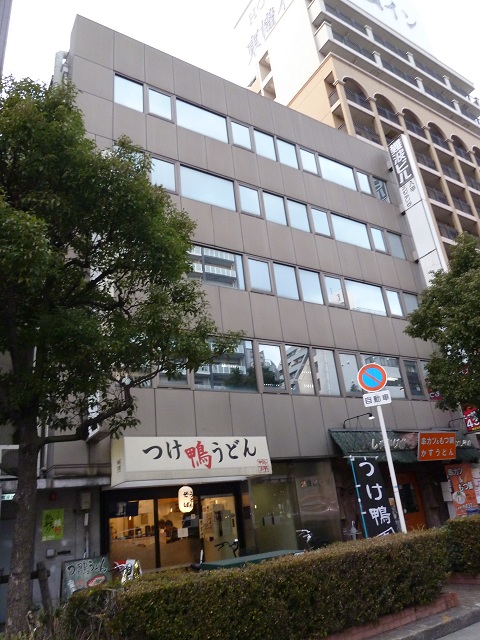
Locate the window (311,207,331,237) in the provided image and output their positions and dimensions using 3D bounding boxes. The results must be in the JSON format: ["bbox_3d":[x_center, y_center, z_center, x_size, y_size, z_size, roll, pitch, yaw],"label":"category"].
[{"bbox_3d":[3.672,-4.381,20.831,0.932,1.314,0.100,8,-26,-31],"label":"window"}]

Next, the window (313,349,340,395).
[{"bbox_3d":[3.304,1.987,17.529,1.052,1.808,0.100,8,-26,-31],"label":"window"}]

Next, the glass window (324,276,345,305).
[{"bbox_3d":[3.835,-1.157,18.679,0.876,1.214,0.120,8,-27,-31],"label":"glass window"}]

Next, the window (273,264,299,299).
[{"bbox_3d":[1.852,-1.497,18.227,1.090,1.488,0.100,8,-26,-31],"label":"window"}]

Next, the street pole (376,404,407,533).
[{"bbox_3d":[2.900,3.140,8.594,0.080,3.176,0.080,8,-27,-31],"label":"street pole"}]

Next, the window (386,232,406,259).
[{"bbox_3d":[7.638,-3.597,22.527,1.036,1.382,0.120,8,-27,-31],"label":"window"}]

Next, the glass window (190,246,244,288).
[{"bbox_3d":[-0.764,-1.802,15.937,2.168,1.453,0.120,8,-27,-31],"label":"glass window"}]

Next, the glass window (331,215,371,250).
[{"bbox_3d":[5.053,-3.958,20.947,2.236,1.471,0.120,8,-27,-31],"label":"glass window"}]

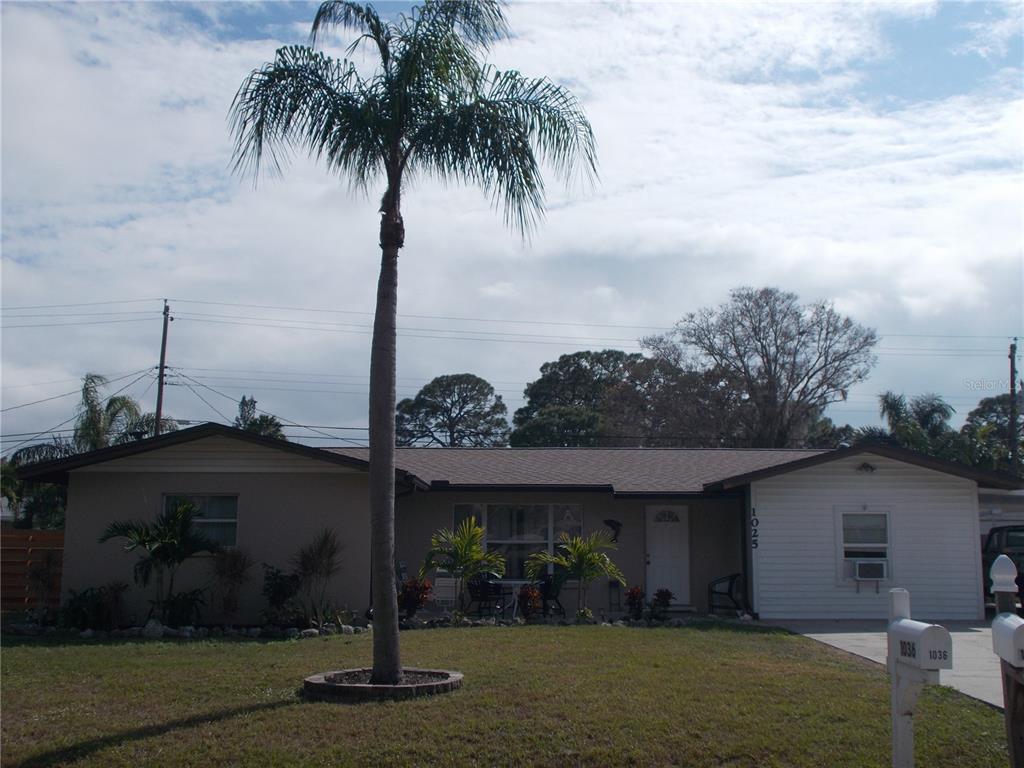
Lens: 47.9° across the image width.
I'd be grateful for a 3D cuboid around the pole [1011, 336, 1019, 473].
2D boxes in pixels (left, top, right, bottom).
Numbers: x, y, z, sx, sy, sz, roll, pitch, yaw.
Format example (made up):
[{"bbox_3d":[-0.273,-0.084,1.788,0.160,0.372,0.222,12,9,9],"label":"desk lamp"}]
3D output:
[{"bbox_3d":[18.738,2.956,42.829,0.380,9.446,0.360,2,-8,0],"label":"pole"}]

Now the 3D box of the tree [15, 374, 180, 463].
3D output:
[{"bbox_3d":[-14.871,3.433,40.413,5.700,7.474,5.500,0,-8,0],"label":"tree"}]

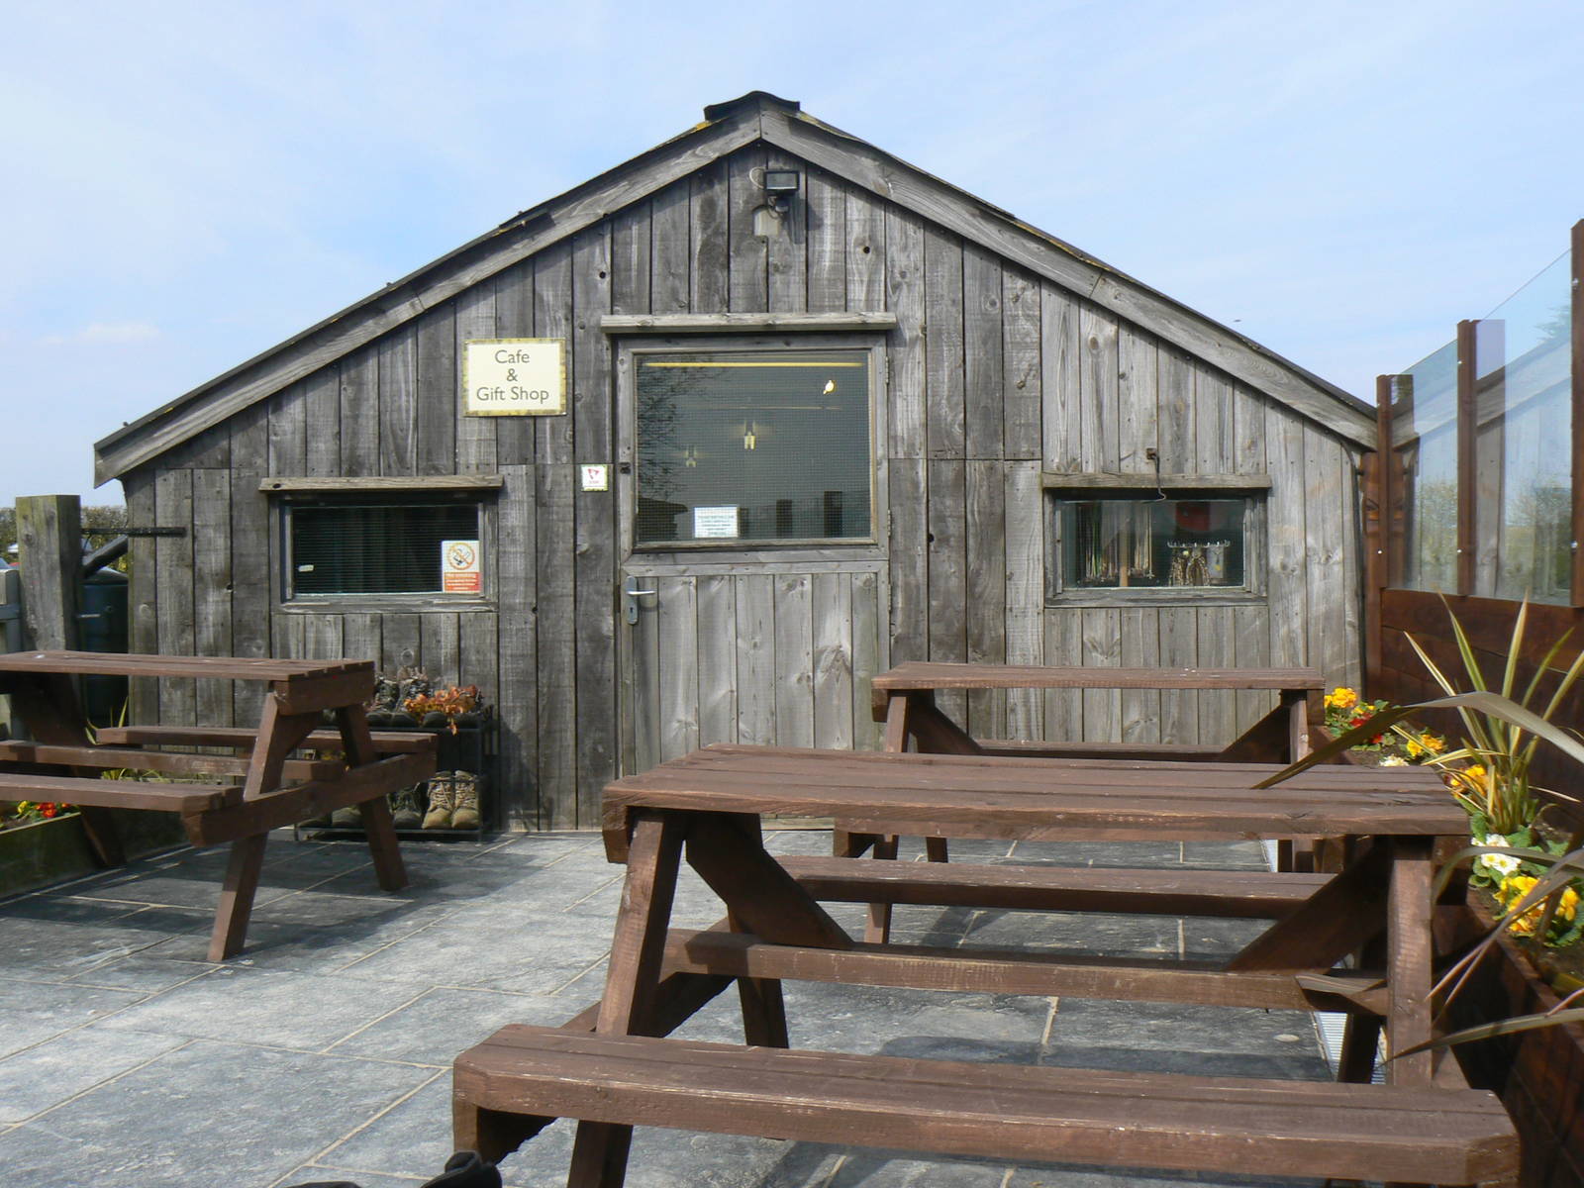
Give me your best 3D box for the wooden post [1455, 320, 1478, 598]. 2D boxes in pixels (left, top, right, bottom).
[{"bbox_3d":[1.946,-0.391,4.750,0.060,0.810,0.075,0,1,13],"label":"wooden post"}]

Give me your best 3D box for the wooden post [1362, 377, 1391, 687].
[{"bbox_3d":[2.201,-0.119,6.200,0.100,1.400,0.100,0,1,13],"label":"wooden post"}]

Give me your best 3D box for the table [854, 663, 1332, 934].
[{"bbox_3d":[0.872,0.608,4.674,1.239,0.765,1.434,0,2,13],"label":"table"}]

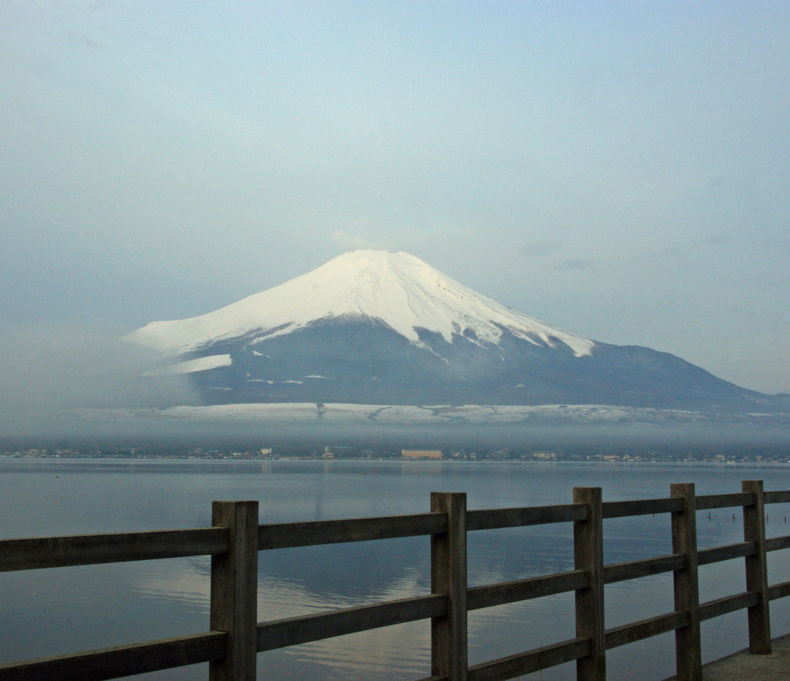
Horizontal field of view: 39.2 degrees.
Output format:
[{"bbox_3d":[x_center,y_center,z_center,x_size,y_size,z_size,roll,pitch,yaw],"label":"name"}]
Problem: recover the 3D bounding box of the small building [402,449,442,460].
[{"bbox_3d":[48.358,206.424,2000.000,71.000,19.000,20.000,0,-6,1],"label":"small building"}]

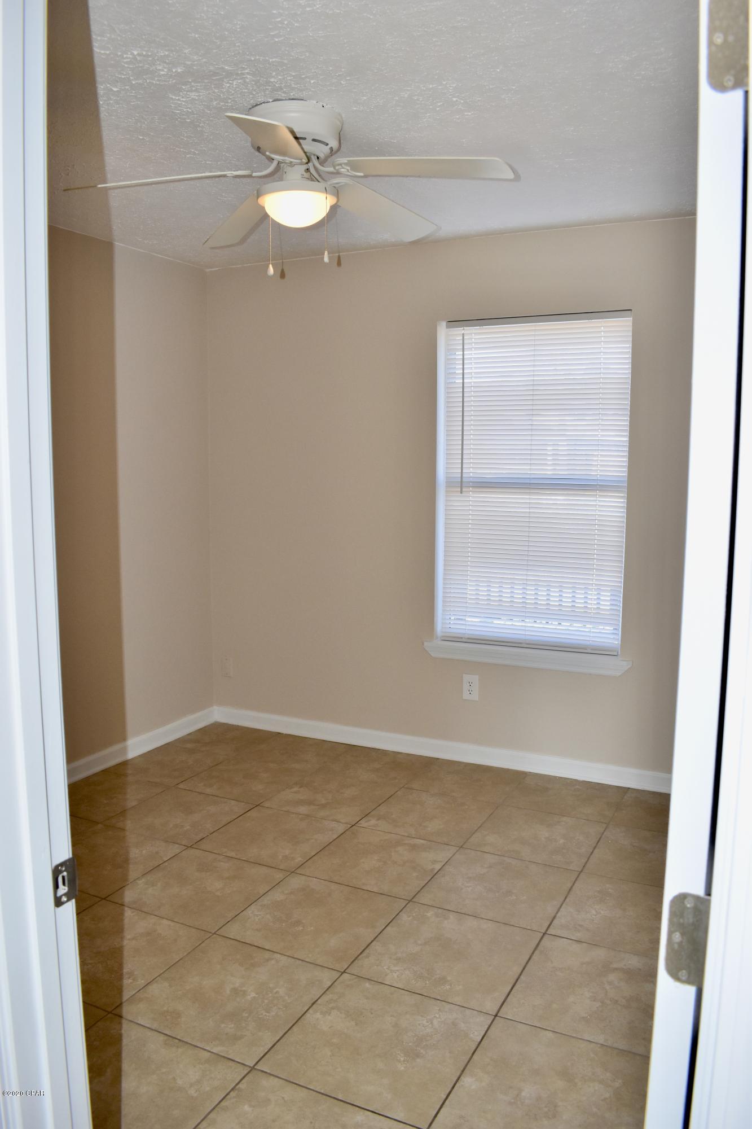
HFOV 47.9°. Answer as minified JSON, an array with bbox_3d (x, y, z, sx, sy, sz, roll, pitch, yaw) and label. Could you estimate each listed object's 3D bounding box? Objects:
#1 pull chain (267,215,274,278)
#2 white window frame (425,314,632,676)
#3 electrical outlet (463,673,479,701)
[{"bbox_3d":[-0.325,-0.980,2.596,0.021,0.188,0.021,0,6,0],"label":"pull chain"},{"bbox_3d":[0.714,-0.366,3.835,0.870,1.480,0.050,3,7,26],"label":"white window frame"},{"bbox_3d":[0.446,0.578,3.976,0.076,0.121,0.010,3,7,26],"label":"electrical outlet"}]

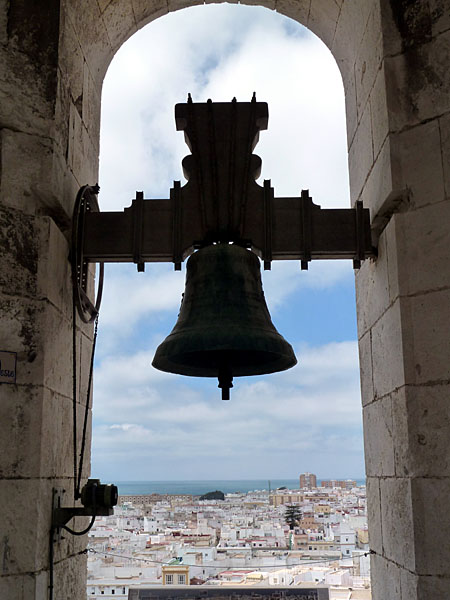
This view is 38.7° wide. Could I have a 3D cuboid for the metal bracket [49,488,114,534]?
[{"bbox_3d":[-0.926,1.386,4.198,0.374,0.320,0.220,-1,-16,1],"label":"metal bracket"}]

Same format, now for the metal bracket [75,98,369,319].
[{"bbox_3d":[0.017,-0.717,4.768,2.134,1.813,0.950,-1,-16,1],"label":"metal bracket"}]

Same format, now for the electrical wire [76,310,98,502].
[{"bbox_3d":[-0.975,0.699,4.607,0.030,1.372,0.030,0,-31,1],"label":"electrical wire"}]

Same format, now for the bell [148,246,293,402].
[{"bbox_3d":[0.004,0.153,4.526,0.999,1.056,0.999,-1,-16,1],"label":"bell"}]

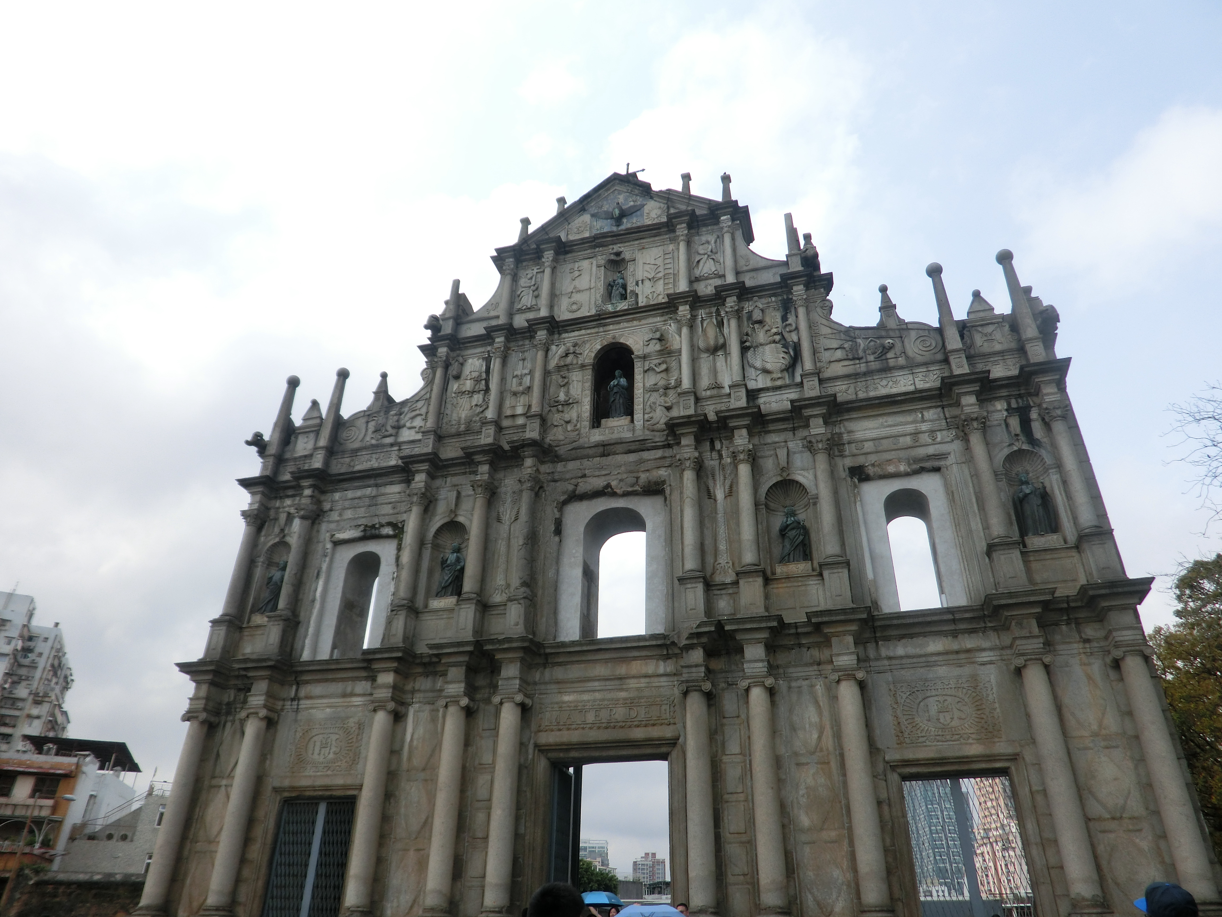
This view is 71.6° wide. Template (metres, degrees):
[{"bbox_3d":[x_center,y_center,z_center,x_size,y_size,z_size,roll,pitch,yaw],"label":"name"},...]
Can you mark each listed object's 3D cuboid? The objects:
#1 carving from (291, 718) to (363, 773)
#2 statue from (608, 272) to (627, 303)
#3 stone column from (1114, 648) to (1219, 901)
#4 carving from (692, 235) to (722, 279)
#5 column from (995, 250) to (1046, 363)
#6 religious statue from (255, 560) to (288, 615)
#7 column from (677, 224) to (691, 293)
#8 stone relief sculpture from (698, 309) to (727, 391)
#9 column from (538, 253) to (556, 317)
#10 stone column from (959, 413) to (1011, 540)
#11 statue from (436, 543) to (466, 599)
[{"bbox_3d":[-7.117,7.232,21.174,1.988,1.272,0.180,-8,-32,15],"label":"carving"},{"bbox_3d":[0.246,-5.599,27.897,0.661,1.459,0.456,-8,-31,14],"label":"statue"},{"bbox_3d":[10.354,5.822,15.591,0.740,4.660,0.740,-8,-32,15],"label":"stone column"},{"bbox_3d":[2.952,-6.218,26.027,0.875,1.607,0.206,-8,-30,14],"label":"carving"},{"bbox_3d":[10.873,-3.941,22.509,0.524,4.161,0.524,-8,-31,14],"label":"column"},{"bbox_3d":[-9.854,3.735,24.931,0.740,1.690,0.580,-8,-31,14],"label":"religious statue"},{"bbox_3d":[2.228,-6.184,25.993,0.360,2.534,0.360,-8,-30,14],"label":"column"},{"bbox_3d":[2.903,-3.145,24.107,0.761,2.781,0.400,-8,-32,15],"label":"stone relief sculpture"},{"bbox_3d":[-2.064,-5.502,27.677,0.420,2.900,0.420,-8,-31,14],"label":"column"},{"bbox_3d":[8.714,0.371,19.561,0.600,3.296,0.600,-8,-32,15],"label":"stone column"},{"bbox_3d":[-4.319,2.999,22.888,0.690,1.658,0.536,-8,-30,14],"label":"statue"}]

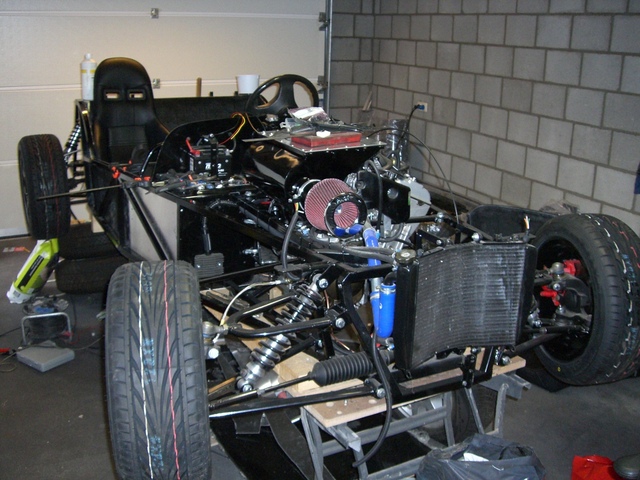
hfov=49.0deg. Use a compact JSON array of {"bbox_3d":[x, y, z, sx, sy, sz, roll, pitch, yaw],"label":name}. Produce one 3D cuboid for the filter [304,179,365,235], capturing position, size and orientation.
[{"bbox_3d":[0.050,-0.086,1.978,0.154,0.154,0.138,-7,19,-22],"label":"filter"}]

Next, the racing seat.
[{"bbox_3d":[-0.949,-0.545,3.652,0.450,0.770,0.630,-9,20,-25],"label":"racing seat"}]

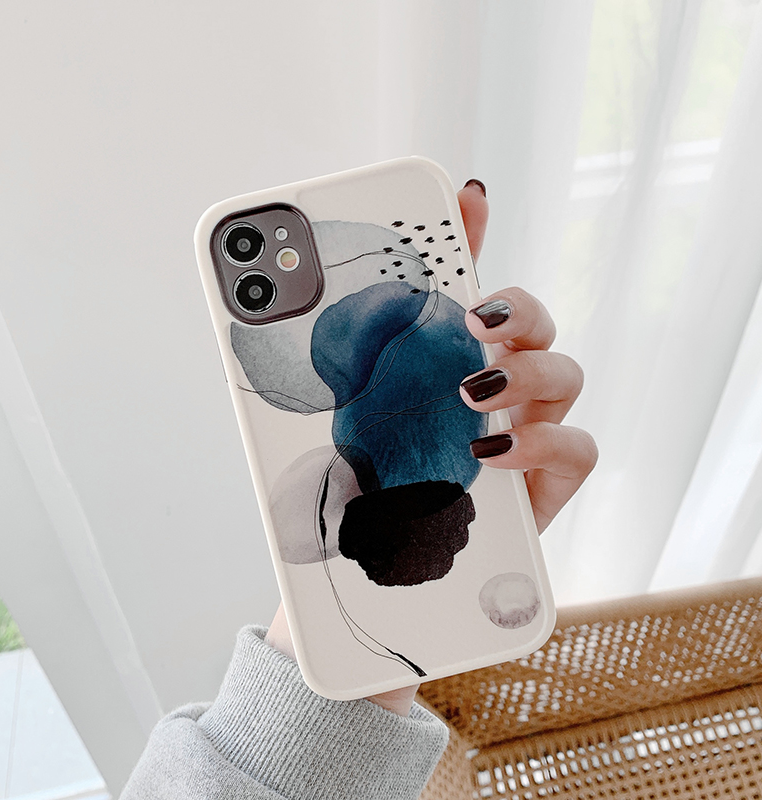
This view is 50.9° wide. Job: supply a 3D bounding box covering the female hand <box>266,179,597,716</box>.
[{"bbox_3d":[0.018,0.016,0.263,0.100,0.068,0.175,15,87,-3],"label":"female hand"}]

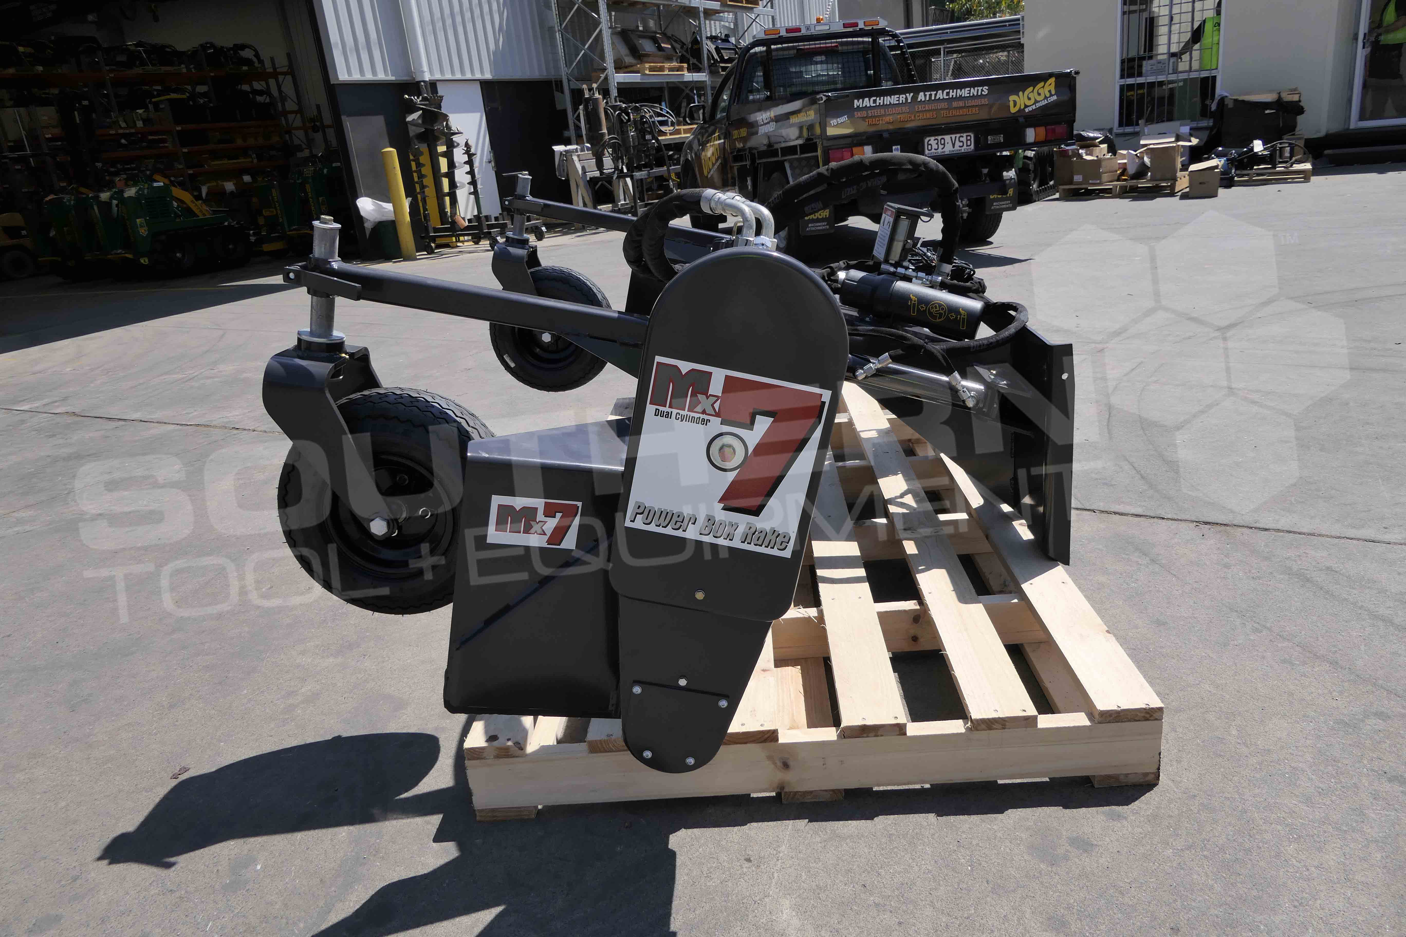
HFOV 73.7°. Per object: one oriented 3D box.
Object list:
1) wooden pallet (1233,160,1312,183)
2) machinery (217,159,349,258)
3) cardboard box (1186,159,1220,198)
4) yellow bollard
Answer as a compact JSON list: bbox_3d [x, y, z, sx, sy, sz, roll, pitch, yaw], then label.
[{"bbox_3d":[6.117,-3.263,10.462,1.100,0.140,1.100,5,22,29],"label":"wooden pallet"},{"bbox_3d":[-5.897,-3.781,13.700,1.350,1.250,1.400,6,22,31],"label":"machinery"},{"bbox_3d":[5.121,-2.928,9.524,0.270,0.310,0.300,6,22,32],"label":"cardboard box"},{"bbox_3d":[-3.626,-3.142,11.171,0.165,1.293,0.165,-12,20,-17],"label":"yellow bollard"}]

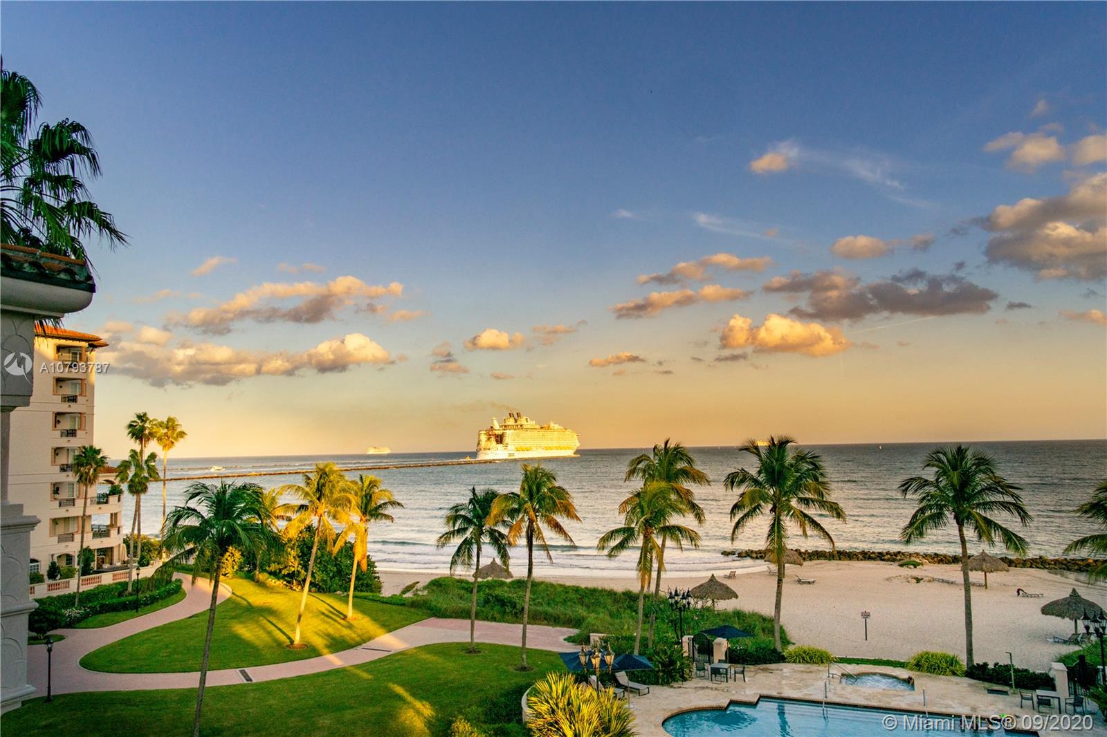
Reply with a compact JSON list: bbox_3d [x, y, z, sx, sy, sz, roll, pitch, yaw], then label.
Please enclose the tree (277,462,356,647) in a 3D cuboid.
[{"bbox_3d":[-14.840,11.470,46.291,4.788,11.187,4.788,1,-7,-19],"label":"tree"}]

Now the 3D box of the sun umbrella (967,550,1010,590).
[{"bbox_3d":[36.386,16.976,62.241,3.811,3.255,3.811,-5,-7,29],"label":"sun umbrella"}]

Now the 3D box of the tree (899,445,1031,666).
[{"bbox_3d":[22.180,10.109,39.516,6.219,11.923,6.033,-4,-7,28],"label":"tree"}]

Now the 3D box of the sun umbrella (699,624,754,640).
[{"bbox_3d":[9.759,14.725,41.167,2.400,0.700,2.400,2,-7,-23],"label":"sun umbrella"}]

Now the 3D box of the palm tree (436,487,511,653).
[{"bbox_3d":[-4.821,12.204,45.013,4.590,9.845,4.590,0,-6,-6],"label":"palm tree"}]

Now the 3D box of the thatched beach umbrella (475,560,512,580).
[{"bbox_3d":[-5.841,20.131,72.000,3.850,3.100,3.850,-1,-6,-5],"label":"thatched beach umbrella"}]

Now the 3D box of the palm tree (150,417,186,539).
[{"bbox_3d":[-46.785,14.454,89.319,4.431,17.378,4.431,-1,-6,0],"label":"palm tree"}]

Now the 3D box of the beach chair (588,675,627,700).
[{"bbox_3d":[2.791,16.255,37.495,1.850,0.850,0.680,-7,-8,41],"label":"beach chair"}]

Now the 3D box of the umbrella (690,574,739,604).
[{"bbox_3d":[12.075,16.916,55.489,3.665,2.753,3.665,-2,-6,12],"label":"umbrella"}]

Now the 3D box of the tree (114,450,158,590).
[{"bbox_3d":[-33.711,12.419,59.553,3.185,11.931,3.185,2,-7,-29],"label":"tree"}]

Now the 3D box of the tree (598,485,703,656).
[{"bbox_3d":[5.539,11.672,42.260,5.838,10.087,5.546,-2,-6,6],"label":"tree"}]

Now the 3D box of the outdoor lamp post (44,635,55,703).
[{"bbox_3d":[-26.039,15.515,38.068,0.420,3.229,0.420,3,-7,-33],"label":"outdoor lamp post"}]

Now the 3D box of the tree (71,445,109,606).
[{"bbox_3d":[-35.524,12.036,56.333,2.425,12.271,2.546,3,-7,-32],"label":"tree"}]

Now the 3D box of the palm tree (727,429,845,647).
[{"bbox_3d":[14.687,10.786,45.981,7.466,13.152,7.466,-1,-6,0],"label":"palm tree"}]

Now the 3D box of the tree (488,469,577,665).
[{"bbox_3d":[-0.999,11.482,43.087,5.257,11.691,5.257,-1,-6,0],"label":"tree"}]

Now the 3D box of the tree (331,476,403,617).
[{"bbox_3d":[-13.355,12.650,52.911,4.837,10.010,4.837,1,-6,-15],"label":"tree"}]

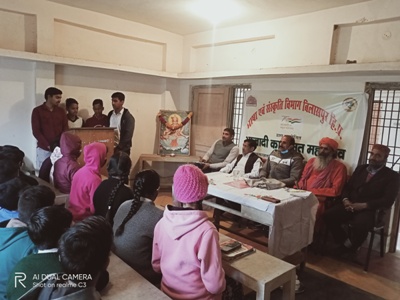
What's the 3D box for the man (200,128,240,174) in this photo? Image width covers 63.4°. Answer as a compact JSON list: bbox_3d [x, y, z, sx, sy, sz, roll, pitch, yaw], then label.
[{"bbox_3d":[0.254,0.344,4.485,0.850,1.270,0.550,-4,10,-44],"label":"man"}]

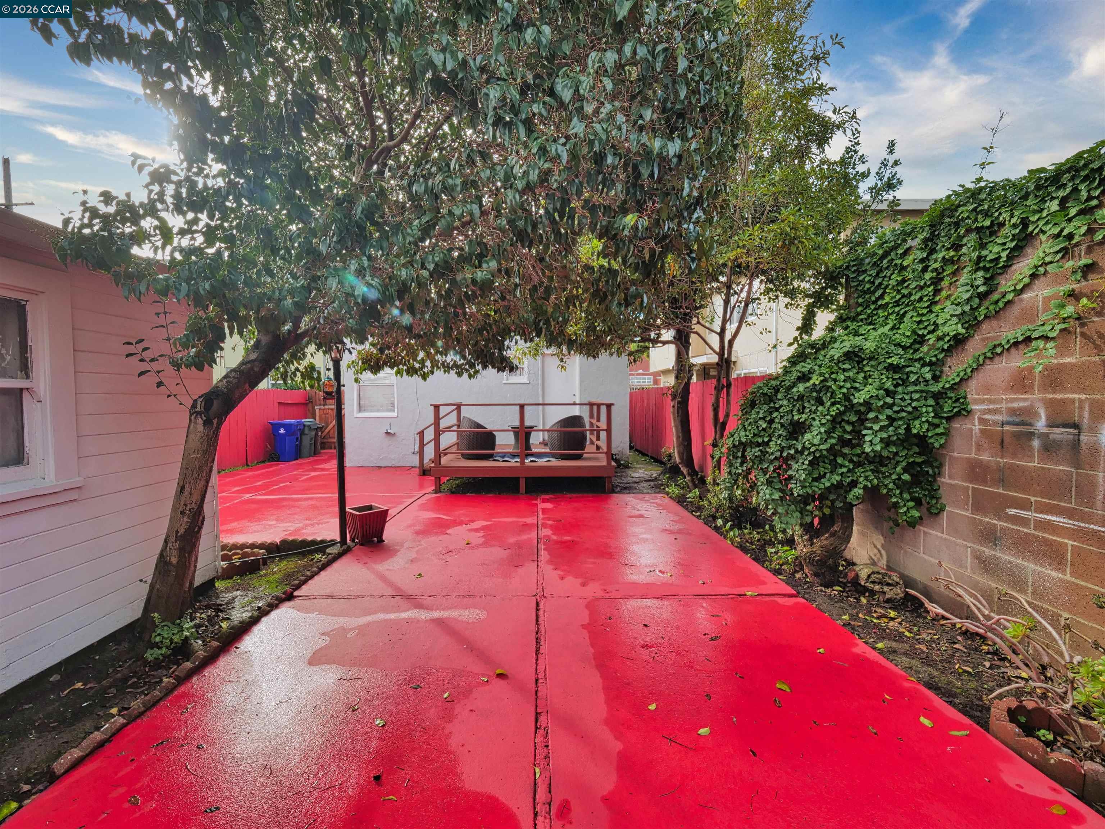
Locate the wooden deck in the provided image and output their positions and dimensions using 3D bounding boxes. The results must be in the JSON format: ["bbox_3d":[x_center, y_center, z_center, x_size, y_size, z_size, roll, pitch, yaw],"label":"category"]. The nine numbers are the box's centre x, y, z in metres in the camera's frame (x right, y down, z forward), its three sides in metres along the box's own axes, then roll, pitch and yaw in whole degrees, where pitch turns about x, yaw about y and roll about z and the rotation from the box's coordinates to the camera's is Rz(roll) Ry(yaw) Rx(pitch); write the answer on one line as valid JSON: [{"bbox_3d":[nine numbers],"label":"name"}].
[{"bbox_3d":[-0.840,0.555,9.420,3.780,1.550,3.400,0,2,-2],"label":"wooden deck"}]

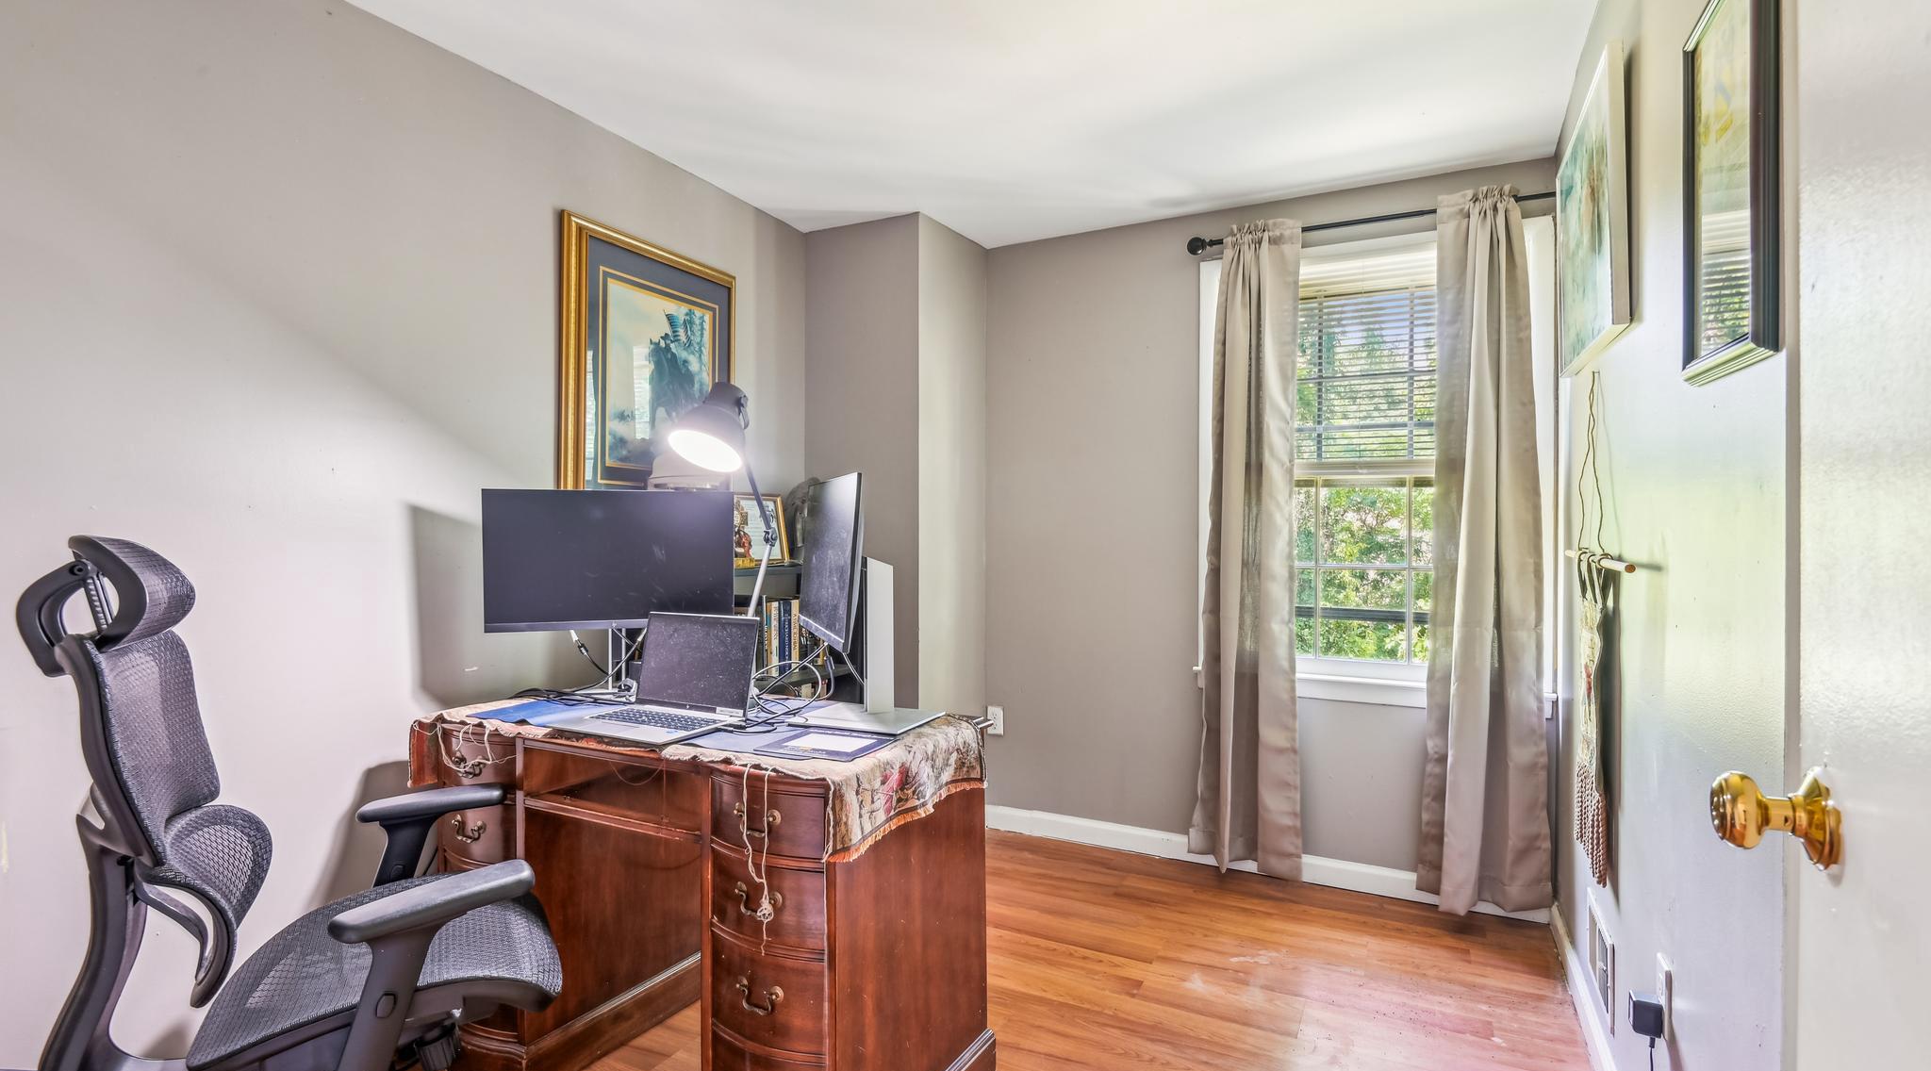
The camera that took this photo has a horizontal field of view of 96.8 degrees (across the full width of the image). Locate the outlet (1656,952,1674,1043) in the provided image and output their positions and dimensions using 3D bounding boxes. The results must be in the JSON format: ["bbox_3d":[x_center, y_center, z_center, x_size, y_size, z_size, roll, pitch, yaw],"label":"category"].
[{"bbox_3d":[1.115,0.736,1.368,0.008,0.115,0.070,0,0,29],"label":"outlet"}]

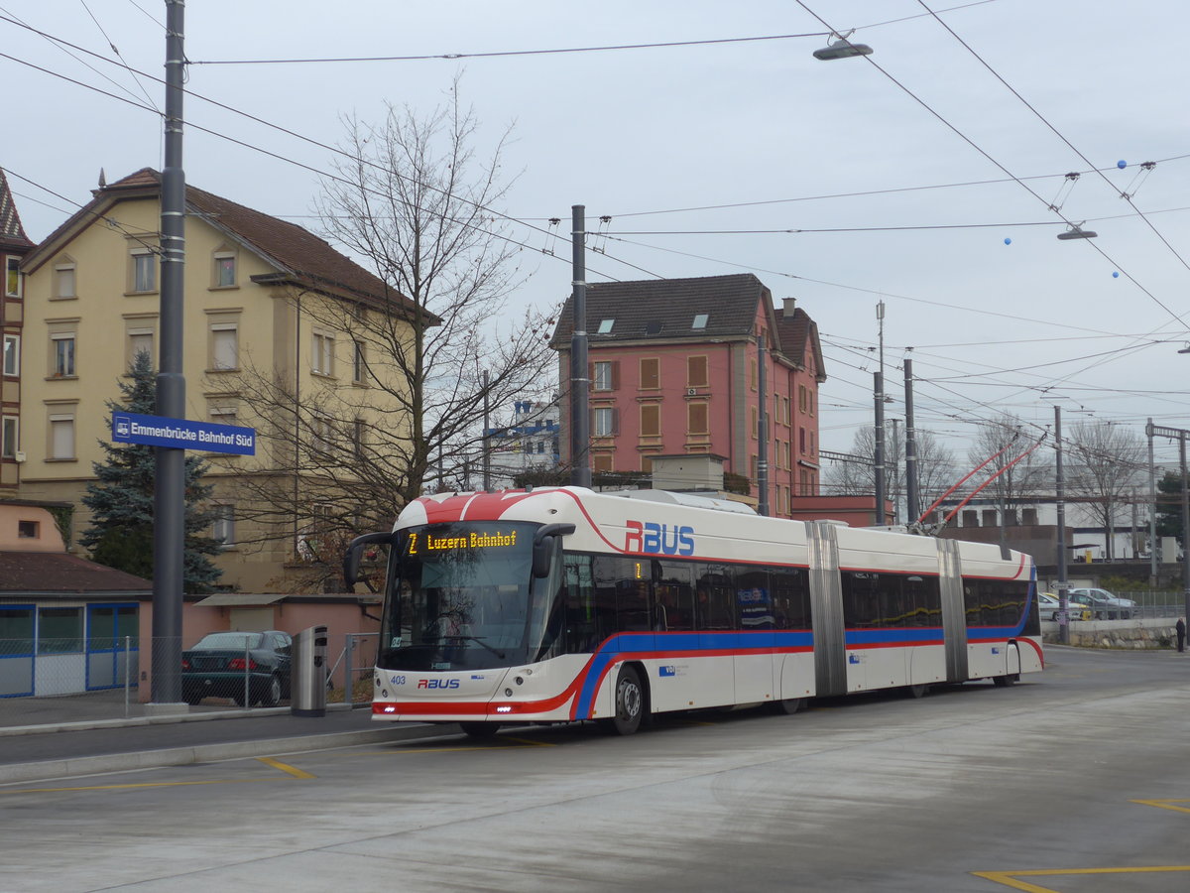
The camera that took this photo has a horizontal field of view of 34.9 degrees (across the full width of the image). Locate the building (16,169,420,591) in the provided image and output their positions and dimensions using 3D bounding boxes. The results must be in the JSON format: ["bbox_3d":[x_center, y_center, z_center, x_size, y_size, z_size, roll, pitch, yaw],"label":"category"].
[{"bbox_3d":[-14.877,-1.838,77.140,13.200,16.800,11.600,-2,-5,21],"label":"building"}]

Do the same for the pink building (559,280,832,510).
[{"bbox_3d":[6.848,1.035,126.827,13.157,22.424,20.256,-2,-5,20],"label":"pink building"}]

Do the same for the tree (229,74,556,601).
[{"bbox_3d":[-4.011,-1.446,39.155,7.500,12.460,7.500,0,-5,0],"label":"tree"}]

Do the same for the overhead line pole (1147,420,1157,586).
[{"bbox_3d":[31.540,3.171,107.000,0.360,9.400,0.360,-2,-6,26],"label":"overhead line pole"}]

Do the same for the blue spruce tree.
[{"bbox_3d":[-13.222,1.759,56.582,4.400,9.386,4.400,0,-5,0],"label":"blue spruce tree"}]

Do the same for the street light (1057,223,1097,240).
[{"bbox_3d":[8.446,-3.759,33.100,0.660,0.260,0.290,-2,-6,26],"label":"street light"}]

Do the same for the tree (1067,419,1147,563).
[{"bbox_3d":[37.210,3.378,137.520,5.900,10.780,5.900,0,-5,0],"label":"tree"}]

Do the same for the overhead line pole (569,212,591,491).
[{"bbox_3d":[-0.296,-0.067,37.324,0.420,9.500,0.420,0,-5,0],"label":"overhead line pole"}]

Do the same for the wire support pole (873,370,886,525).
[{"bbox_3d":[13.392,2.890,88.431,0.500,12.786,0.500,0,-5,0],"label":"wire support pole"}]

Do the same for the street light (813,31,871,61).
[{"bbox_3d":[2.864,-4.619,21.800,0.660,0.260,0.290,-2,-6,26],"label":"street light"}]

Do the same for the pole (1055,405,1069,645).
[{"bbox_3d":[24.789,4.188,100.434,0.500,12.718,0.500,0,-5,0],"label":"pole"}]

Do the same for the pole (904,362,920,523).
[{"bbox_3d":[10.120,1.962,60.314,0.420,9.540,0.420,-2,-6,26],"label":"pole"}]

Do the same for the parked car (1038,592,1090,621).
[{"bbox_3d":[21.407,7.595,90.500,4.200,1.480,1.750,-2,-6,26],"label":"parked car"}]

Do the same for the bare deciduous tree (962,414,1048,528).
[{"bbox_3d":[30.338,3.606,139.458,6.400,12.180,6.400,0,-5,0],"label":"bare deciduous tree"}]

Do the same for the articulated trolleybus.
[{"bbox_3d":[3.734,2.939,34.092,2.620,3.360,24.750,-3,-6,27],"label":"articulated trolleybus"}]

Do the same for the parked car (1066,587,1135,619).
[{"bbox_3d":[25.788,8.022,96.500,4.000,1.550,1.740,-2,-6,26],"label":"parked car"}]

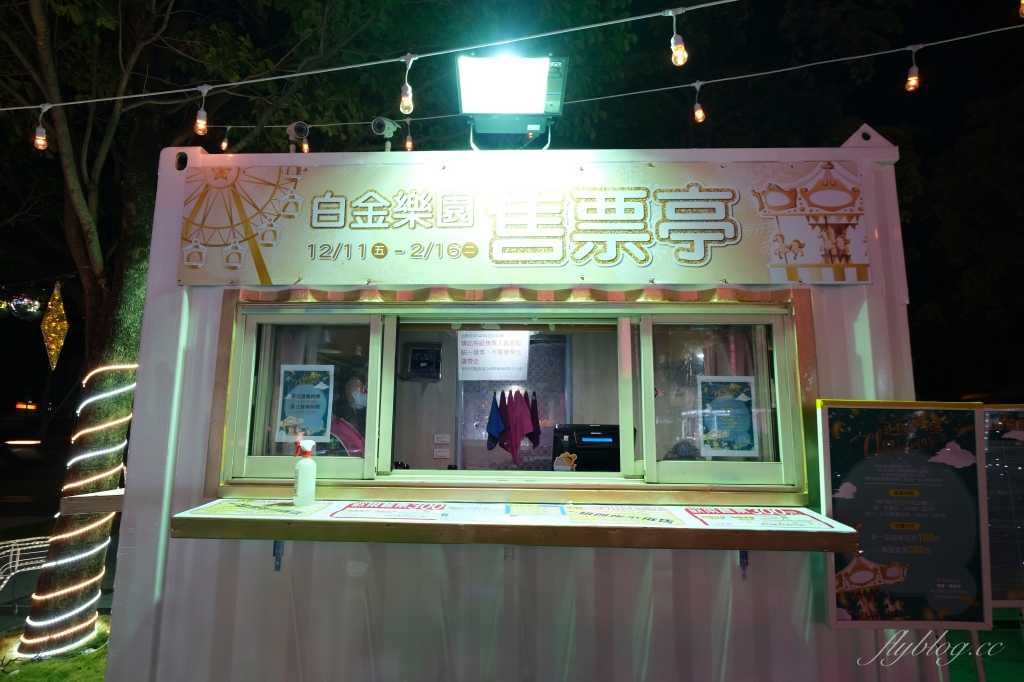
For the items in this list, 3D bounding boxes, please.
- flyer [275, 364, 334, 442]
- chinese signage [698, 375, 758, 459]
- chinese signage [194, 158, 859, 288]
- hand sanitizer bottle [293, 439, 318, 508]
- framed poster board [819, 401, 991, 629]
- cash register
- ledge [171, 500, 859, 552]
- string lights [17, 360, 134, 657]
[{"bbox_3d":[-0.799,0.241,2.200,0.210,0.297,0.005,0,-8,2],"label":"flyer"},{"bbox_3d":[0.812,0.282,2.133,0.210,0.297,0.005,0,-8,2],"label":"chinese signage"},{"bbox_3d":[0.014,-0.463,2.247,2.690,0.503,0.010,0,-8,2],"label":"chinese signage"},{"bbox_3d":[-0.746,0.472,2.058,0.083,0.222,0.075,2,-8,-11],"label":"hand sanitizer bottle"},{"bbox_3d":[1.356,0.595,1.965,0.555,0.770,0.030,0,-6,0],"label":"framed poster board"},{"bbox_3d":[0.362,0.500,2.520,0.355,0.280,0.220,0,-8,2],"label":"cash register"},{"bbox_3d":[0.002,0.617,1.925,2.148,0.064,0.290,1,-4,1],"label":"ledge"},{"bbox_3d":[-2.900,1.080,3.870,0.480,1.820,0.440,0,-8,2],"label":"string lights"}]

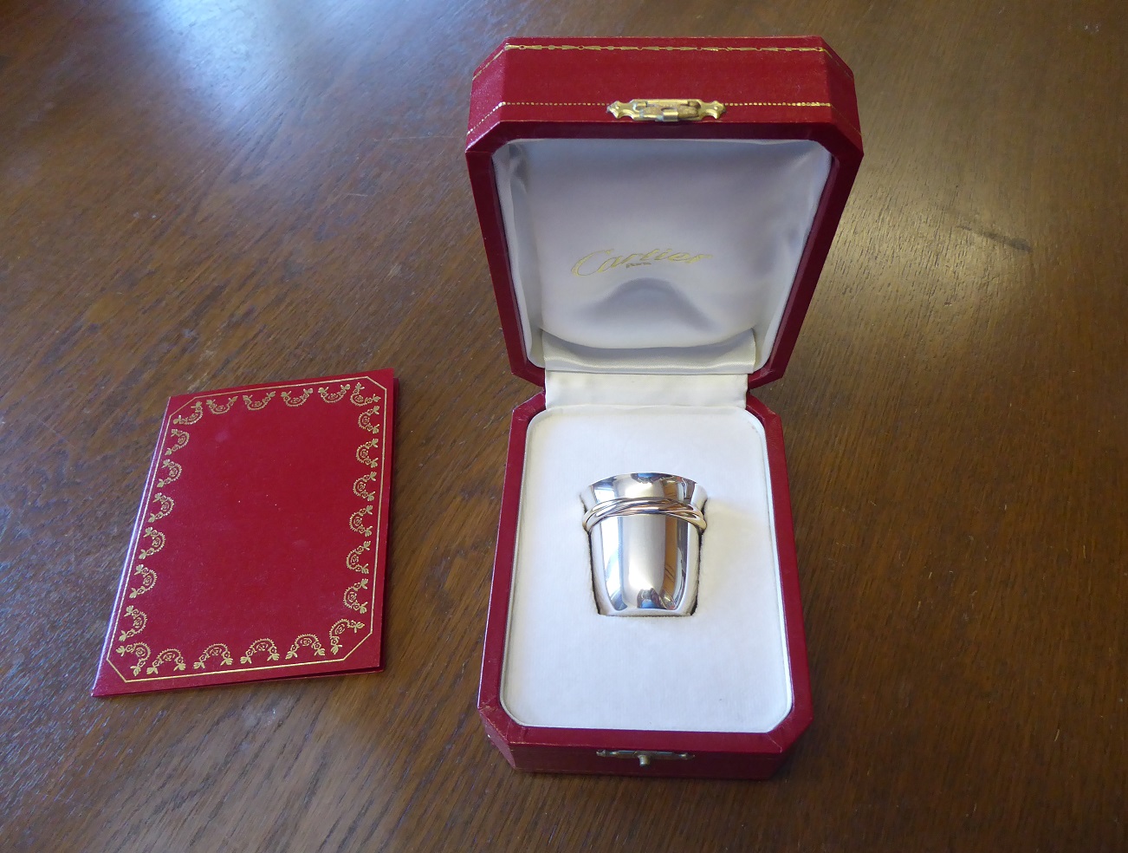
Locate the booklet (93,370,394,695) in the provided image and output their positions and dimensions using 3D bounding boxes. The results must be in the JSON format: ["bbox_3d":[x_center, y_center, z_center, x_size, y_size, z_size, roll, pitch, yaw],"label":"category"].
[{"bbox_3d":[-0.110,0.032,0.297,0.091,0.005,0.123,-6,54,0],"label":"booklet"}]

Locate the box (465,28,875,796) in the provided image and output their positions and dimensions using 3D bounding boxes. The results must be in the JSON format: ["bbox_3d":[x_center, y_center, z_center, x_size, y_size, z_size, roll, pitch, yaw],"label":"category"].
[{"bbox_3d":[0.024,-0.003,0.223,0.094,0.152,0.152,1,54,4],"label":"box"}]

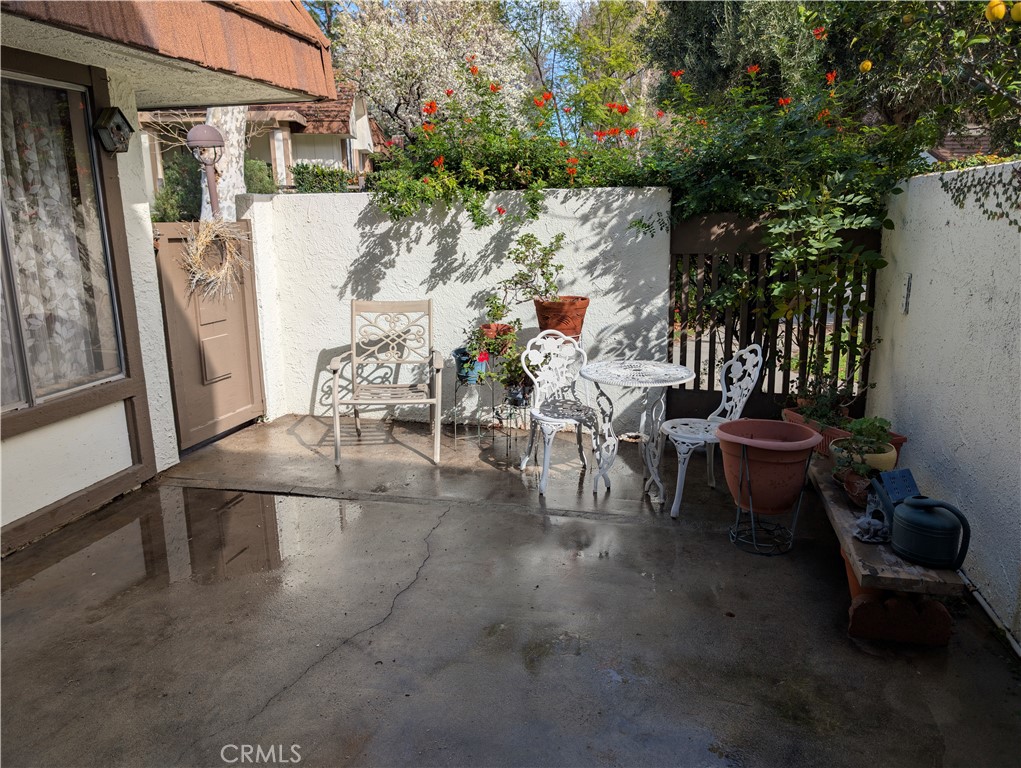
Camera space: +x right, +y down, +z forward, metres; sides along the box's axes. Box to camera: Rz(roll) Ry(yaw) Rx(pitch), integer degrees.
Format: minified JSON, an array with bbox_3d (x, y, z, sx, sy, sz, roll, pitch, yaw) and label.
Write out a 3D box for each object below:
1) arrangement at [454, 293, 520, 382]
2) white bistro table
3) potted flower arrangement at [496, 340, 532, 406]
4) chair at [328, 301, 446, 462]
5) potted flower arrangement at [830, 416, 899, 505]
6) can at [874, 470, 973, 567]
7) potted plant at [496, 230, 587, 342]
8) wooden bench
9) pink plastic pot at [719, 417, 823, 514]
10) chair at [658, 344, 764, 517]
[{"bbox_3d":[-0.147,-0.238,4.459,0.430,0.505,0.330,3,14,14],"label":"arrangement"},{"bbox_3d":[0.673,0.265,3.809,0.600,0.667,0.600,3,14,14],"label":"white bistro table"},{"bbox_3d":[0.046,-0.065,4.484,0.280,0.425,0.270,0,14,0],"label":"potted flower arrangement"},{"bbox_3d":[-0.771,-0.029,4.503,0.620,0.925,0.670,-1,14,-4],"label":"chair"},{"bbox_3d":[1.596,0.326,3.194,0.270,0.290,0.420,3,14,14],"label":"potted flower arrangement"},{"bbox_3d":[1.504,0.503,2.608,0.180,0.225,0.360,-11,17,-36],"label":"can"},{"bbox_3d":[0.207,-0.574,4.317,0.560,0.680,0.420,3,14,14],"label":"potted plant"},{"bbox_3d":[1.547,0.637,3.124,0.330,0.280,1.500,3,14,14],"label":"wooden bench"},{"bbox_3d":[1.183,0.391,3.274,0.455,0.340,0.455,3,14,14],"label":"pink plastic pot"},{"bbox_3d":[1.014,0.215,3.662,0.460,0.830,0.400,-3,14,-10],"label":"chair"}]

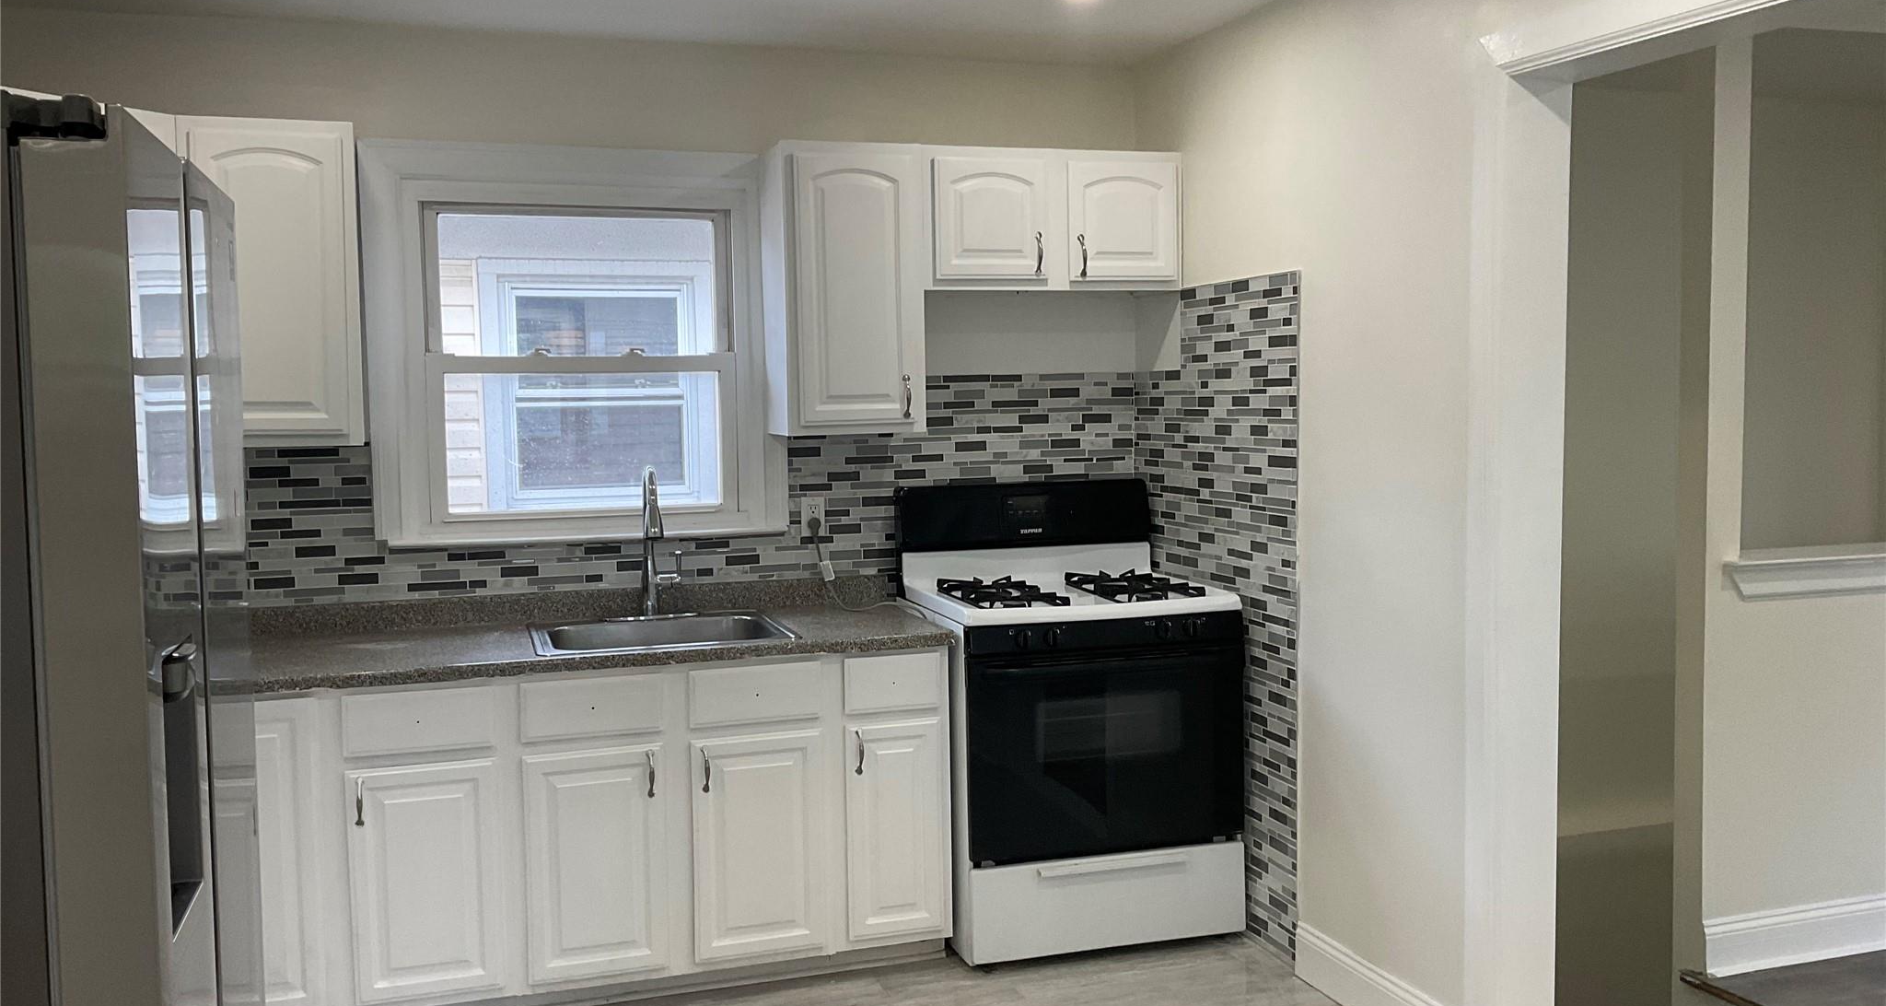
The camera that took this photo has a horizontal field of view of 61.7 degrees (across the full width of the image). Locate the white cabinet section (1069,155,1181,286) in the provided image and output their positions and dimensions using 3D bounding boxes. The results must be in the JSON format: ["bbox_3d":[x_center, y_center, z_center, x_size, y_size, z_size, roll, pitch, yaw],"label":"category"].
[{"bbox_3d":[0.451,-0.791,4.535,0.371,0.362,0.327,-2,4,-18],"label":"white cabinet section"}]

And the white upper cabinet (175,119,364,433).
[{"bbox_3d":[-1.631,-0.526,3.875,0.386,0.768,0.325,-2,4,-17],"label":"white upper cabinet"}]

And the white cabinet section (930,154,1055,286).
[{"bbox_3d":[0.087,-0.776,4.417,0.363,0.362,0.327,-2,4,-18],"label":"white cabinet section"}]

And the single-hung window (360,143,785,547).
[{"bbox_3d":[-0.978,-0.423,4.270,1.078,1.039,0.100,-2,4,-17],"label":"single-hung window"}]

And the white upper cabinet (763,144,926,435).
[{"bbox_3d":[-0.273,-0.568,4.302,0.381,0.762,0.325,-2,4,-17],"label":"white upper cabinet"}]

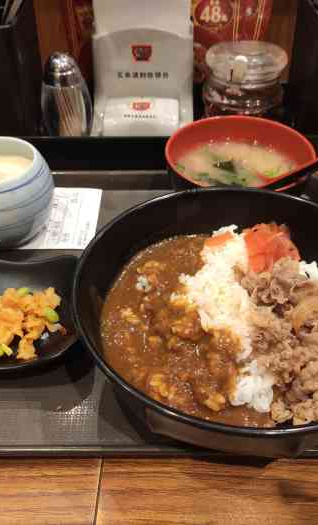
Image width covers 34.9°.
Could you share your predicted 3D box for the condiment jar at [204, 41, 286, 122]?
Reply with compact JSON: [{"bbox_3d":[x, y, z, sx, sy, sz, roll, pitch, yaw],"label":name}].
[{"bbox_3d":[0.086,-0.170,0.520,0.083,0.084,0.083,0,43,0],"label":"condiment jar"}]

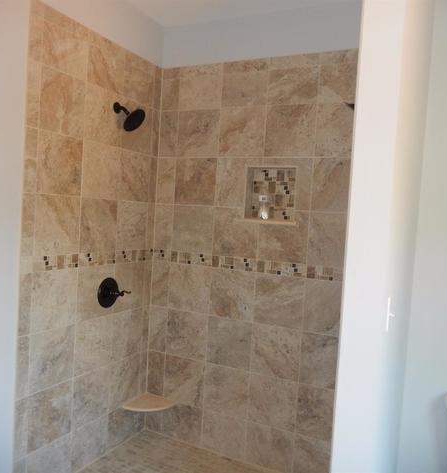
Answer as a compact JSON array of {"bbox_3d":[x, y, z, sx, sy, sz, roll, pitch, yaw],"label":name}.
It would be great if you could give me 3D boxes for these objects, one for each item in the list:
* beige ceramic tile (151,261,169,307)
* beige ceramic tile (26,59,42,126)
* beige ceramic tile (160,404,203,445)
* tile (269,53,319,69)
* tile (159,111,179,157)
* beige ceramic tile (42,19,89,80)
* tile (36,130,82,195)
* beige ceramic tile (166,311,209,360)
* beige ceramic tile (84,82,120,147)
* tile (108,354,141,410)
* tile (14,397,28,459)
[{"bbox_3d":[-0.421,0.325,3.084,0.146,0.297,0.012,4,2,26],"label":"beige ceramic tile"},{"bbox_3d":[-0.894,-0.666,2.141,0.010,0.302,0.084,5,3,27],"label":"beige ceramic tile"},{"bbox_3d":[-0.270,1.218,3.004,0.306,0.257,0.011,5,3,27],"label":"beige ceramic tile"},{"bbox_3d":[0.413,-1.009,2.636,0.302,0.062,0.010,5,3,26],"label":"tile"},{"bbox_3d":[-0.361,-0.675,3.021,0.146,0.302,0.010,5,3,27],"label":"tile"},{"bbox_3d":[-0.798,-0.924,2.305,0.011,0.202,0.296,5,3,27],"label":"beige ceramic tile"},{"bbox_3d":[-0.831,-0.364,2.328,0.011,0.306,0.296,5,3,27],"label":"tile"},{"bbox_3d":[-0.234,0.642,2.975,0.302,0.302,0.010,5,3,26],"label":"beige ceramic tile"},{"bbox_3d":[-0.677,-0.677,2.591,0.012,0.304,0.303,4,2,26],"label":"beige ceramic tile"},{"bbox_3d":[-0.630,0.927,2.917,0.010,0.302,0.302,5,3,26],"label":"tile"},{"bbox_3d":[-0.990,0.929,2.218,0.011,0.295,0.067,5,3,27],"label":"tile"}]

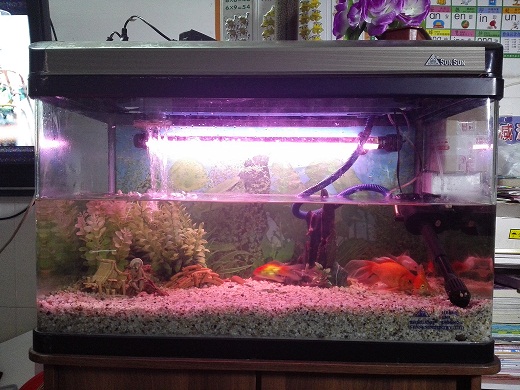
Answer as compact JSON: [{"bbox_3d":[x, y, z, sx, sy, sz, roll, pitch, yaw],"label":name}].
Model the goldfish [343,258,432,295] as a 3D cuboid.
[{"bbox_3d":[0.212,0.136,0.700,0.137,0.055,0.050,9,5,18],"label":"goldfish"}]

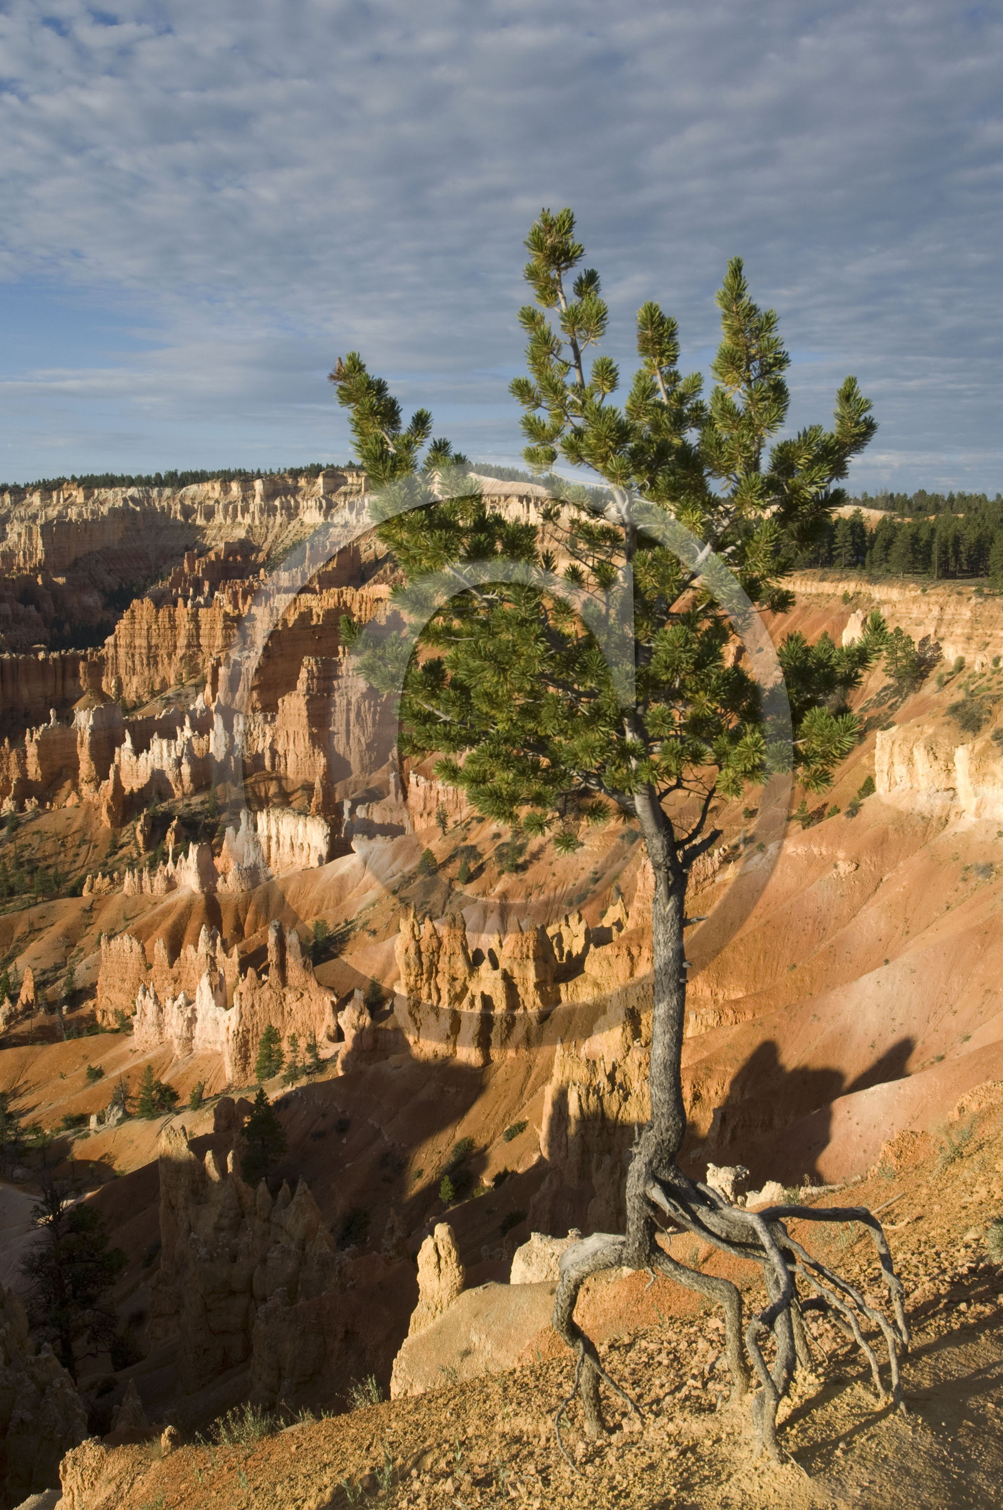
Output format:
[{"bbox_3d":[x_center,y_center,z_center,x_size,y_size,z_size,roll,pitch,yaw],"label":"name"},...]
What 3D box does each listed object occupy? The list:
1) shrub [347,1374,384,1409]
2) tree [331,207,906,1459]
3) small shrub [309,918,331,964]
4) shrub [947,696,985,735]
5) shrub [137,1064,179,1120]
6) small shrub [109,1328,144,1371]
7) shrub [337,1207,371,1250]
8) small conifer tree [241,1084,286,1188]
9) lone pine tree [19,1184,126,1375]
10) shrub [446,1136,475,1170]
[{"bbox_3d":[-0.629,2.951,6.410,0.170,0.137,0.161,0,10,0],"label":"shrub"},{"bbox_3d":[0.460,0.335,4.730,2.005,4.173,1.750,0,10,0],"label":"tree"},{"bbox_3d":[-25.368,25.799,192.403,2.956,6.682,2.808,0,10,0],"label":"small shrub"},{"bbox_3d":[29.897,-2.504,88.916,2.504,2.370,2.379,0,10,0],"label":"shrub"},{"bbox_3d":[-33.836,32.953,135.785,4.288,5.360,4.074,0,10,0],"label":"shrub"},{"bbox_3d":[-18.785,29.773,69.222,1.713,2.034,1.627,0,10,0],"label":"small shrub"},{"bbox_3d":[-8.300,26.626,77.806,1.926,2.417,1.829,0,10,0],"label":"shrub"},{"bbox_3d":[-19.295,31.694,112.208,3.639,10.048,3.457,0,10,0],"label":"small conifer tree"},{"bbox_3d":[-22.278,27.209,71.816,5.519,11.115,5.243,0,10,0],"label":"lone pine tree"},{"bbox_3d":[-2.457,24.033,83.441,1.709,1.961,1.624,0,10,0],"label":"shrub"}]

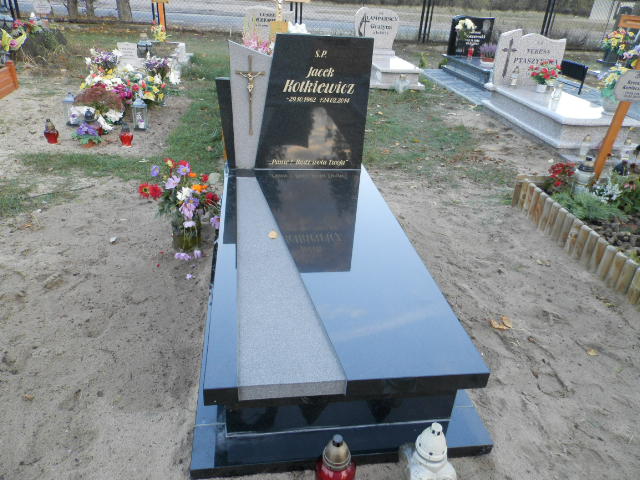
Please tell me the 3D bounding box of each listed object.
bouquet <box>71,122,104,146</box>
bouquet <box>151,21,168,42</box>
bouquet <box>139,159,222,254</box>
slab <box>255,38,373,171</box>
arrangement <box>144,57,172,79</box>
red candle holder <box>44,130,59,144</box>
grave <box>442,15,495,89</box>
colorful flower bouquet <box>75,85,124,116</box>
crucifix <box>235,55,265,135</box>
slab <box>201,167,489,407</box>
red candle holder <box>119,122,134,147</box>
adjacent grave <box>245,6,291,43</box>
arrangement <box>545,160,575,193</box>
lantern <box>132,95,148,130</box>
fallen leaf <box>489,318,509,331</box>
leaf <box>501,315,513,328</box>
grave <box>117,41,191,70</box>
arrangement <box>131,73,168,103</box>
[{"bbox_3d":[-2.028,-0.934,4.012,0.240,0.205,0.210,-10,32,-25],"label":"bouquet"},{"bbox_3d":[-3.223,-4.188,9.285,0.360,0.347,0.320,-5,31,-17],"label":"bouquet"},{"bbox_3d":[-0.725,-0.167,2.434,0.414,0.489,0.367,0,30,-9],"label":"bouquet"},{"bbox_3d":[-0.047,-0.841,2.900,0.708,0.816,0.080,0,30,-9],"label":"slab"},{"bbox_3d":[-2.197,-2.319,6.216,0.357,0.276,0.304,0,30,-9],"label":"arrangement"},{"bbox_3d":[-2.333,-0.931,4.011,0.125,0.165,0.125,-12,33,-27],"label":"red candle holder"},{"bbox_3d":[3.180,-3.423,8.411,1.000,0.980,2.100,1,29,-7],"label":"grave"},{"bbox_3d":[-2.112,-1.323,4.436,0.439,0.319,0.373,0,30,-9],"label":"colorful flower bouquet"},{"bbox_3d":[-0.415,-0.849,2.766,0.175,0.468,0.038,0,30,-9],"label":"crucifix"},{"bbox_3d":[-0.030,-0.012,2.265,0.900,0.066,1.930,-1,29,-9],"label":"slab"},{"bbox_3d":[-1.614,-0.879,3.874,0.103,0.174,0.103,0,30,-9],"label":"red candle holder"},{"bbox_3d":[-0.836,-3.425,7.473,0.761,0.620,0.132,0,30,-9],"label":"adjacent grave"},{"bbox_3d":[1.857,-0.502,3.573,0.210,0.216,0.200,19,32,24],"label":"arrangement"},{"bbox_3d":[-1.750,-1.246,4.501,0.140,0.315,0.140,-6,31,-18],"label":"lantern"},{"bbox_3d":[0.857,0.399,2.206,0.100,0.035,0.075,18,32,23],"label":"fallen leaf"},{"bbox_3d":[0.885,0.374,2.183,0.062,0.028,0.080,0,30,-9],"label":"leaf"},{"bbox_3d":[-2.370,-2.617,6.594,0.940,0.395,0.470,0,30,-9],"label":"grave"},{"bbox_3d":[-1.883,-1.674,5.110,0.355,0.294,0.302,0,30,-9],"label":"arrangement"}]

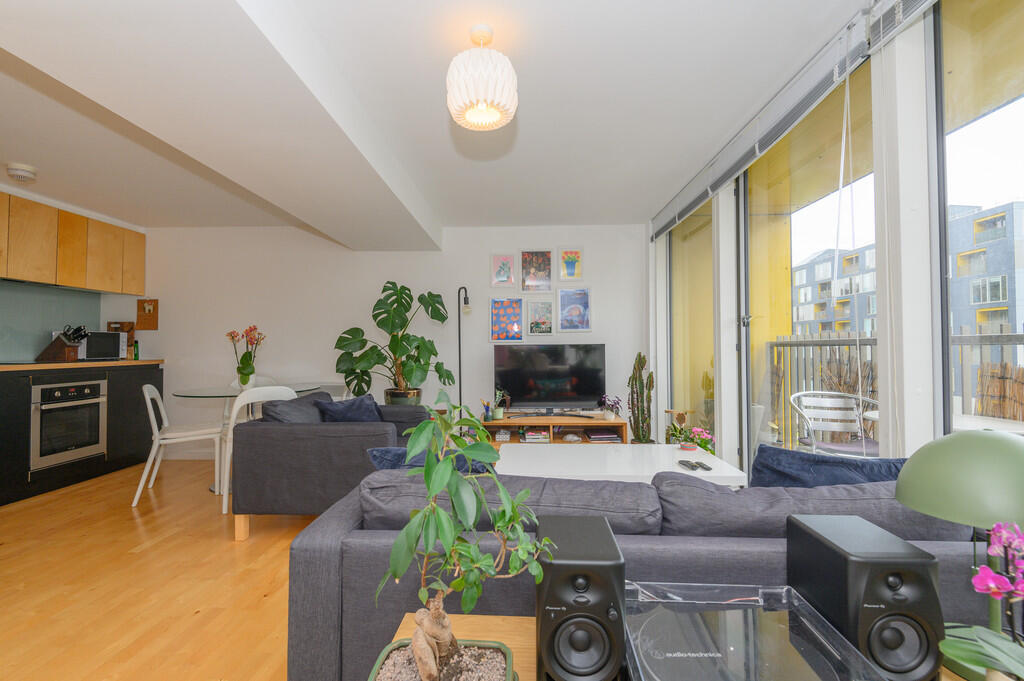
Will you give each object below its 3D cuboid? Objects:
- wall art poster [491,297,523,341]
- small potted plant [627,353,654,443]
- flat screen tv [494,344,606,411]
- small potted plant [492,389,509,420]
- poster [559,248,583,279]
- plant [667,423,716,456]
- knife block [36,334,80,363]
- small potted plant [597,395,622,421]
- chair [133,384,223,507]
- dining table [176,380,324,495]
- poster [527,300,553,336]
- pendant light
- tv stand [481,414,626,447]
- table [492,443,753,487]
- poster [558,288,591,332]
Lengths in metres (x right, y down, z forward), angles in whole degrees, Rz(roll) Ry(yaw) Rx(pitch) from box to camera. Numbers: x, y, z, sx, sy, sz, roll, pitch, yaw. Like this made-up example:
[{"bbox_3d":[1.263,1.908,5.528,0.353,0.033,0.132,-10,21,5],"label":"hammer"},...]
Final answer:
[{"bbox_3d":[-0.047,-0.191,4.253,0.312,0.420,0.025,0,-1,2],"label":"wall art poster"},{"bbox_3d":[1.094,0.600,3.841,0.220,1.000,0.220,0,-1,2],"label":"small potted plant"},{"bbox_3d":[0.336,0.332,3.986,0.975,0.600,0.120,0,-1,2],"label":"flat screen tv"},{"bbox_3d":[-0.092,0.537,3.825,0.140,0.265,0.130,0,-1,2],"label":"small potted plant"},{"bbox_3d":[0.555,-0.709,4.246,0.225,0.315,0.025,0,-1,2],"label":"poster"},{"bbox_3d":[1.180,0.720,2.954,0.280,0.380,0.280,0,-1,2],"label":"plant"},{"bbox_3d":[-3.607,0.067,3.606,0.250,0.225,0.100,0,-1,2],"label":"knife block"},{"bbox_3d":[0.823,0.560,3.800,0.195,0.215,0.170,0,-1,2],"label":"small potted plant"},{"bbox_3d":[-2.422,0.712,3.350,0.510,0.800,0.445,1,-1,-30],"label":"chair"},{"bbox_3d":[-2.063,0.753,3.568,1.000,0.720,1.000,0,-1,2],"label":"dining table"},{"bbox_3d":[0.269,-0.206,4.244,0.230,0.320,0.025,0,-1,2],"label":"poster"},{"bbox_3d":[-0.109,-0.981,1.673,0.258,0.315,0.258,0,-1,2],"label":"pendant light"},{"bbox_3d":[0.350,0.887,3.885,1.140,0.440,0.550,0,-1,2],"label":"tv stand"},{"bbox_3d":[0.528,0.865,2.515,1.200,0.430,0.700,0,-1,2],"label":"table"},{"bbox_3d":[0.588,-0.283,4.237,0.310,0.415,0.025,0,-1,2],"label":"poster"}]

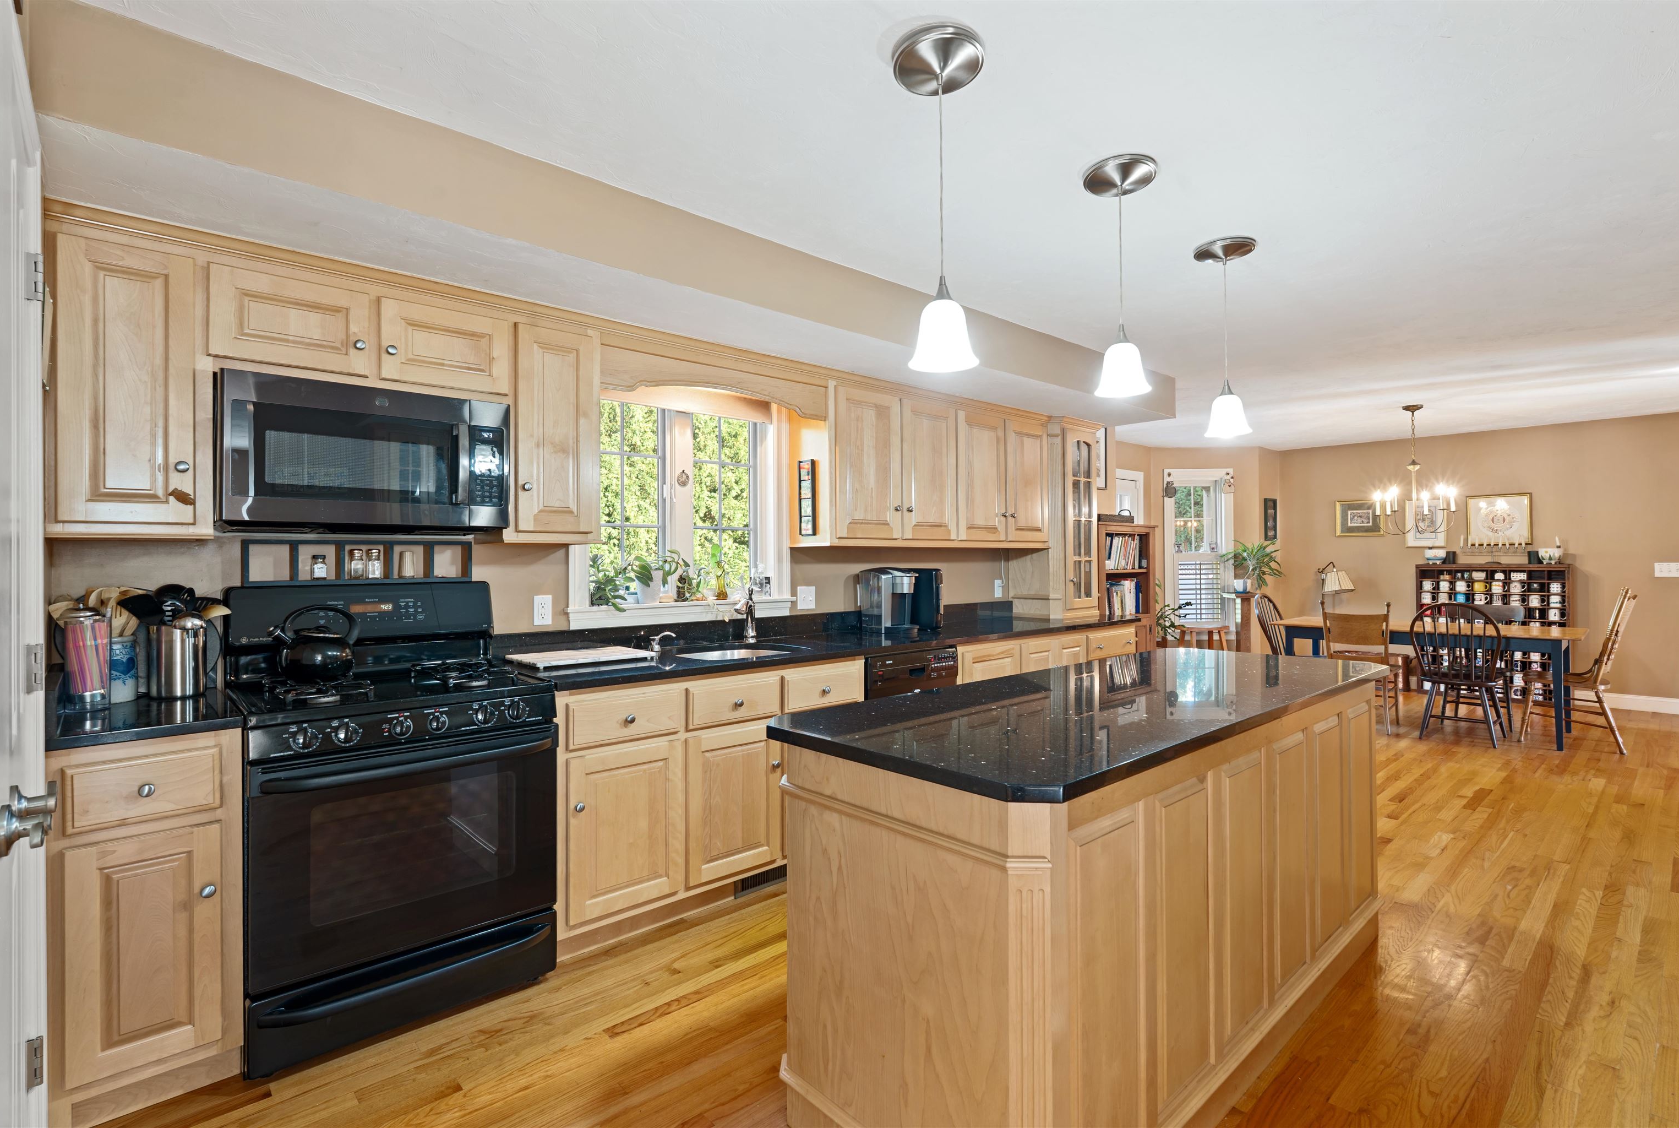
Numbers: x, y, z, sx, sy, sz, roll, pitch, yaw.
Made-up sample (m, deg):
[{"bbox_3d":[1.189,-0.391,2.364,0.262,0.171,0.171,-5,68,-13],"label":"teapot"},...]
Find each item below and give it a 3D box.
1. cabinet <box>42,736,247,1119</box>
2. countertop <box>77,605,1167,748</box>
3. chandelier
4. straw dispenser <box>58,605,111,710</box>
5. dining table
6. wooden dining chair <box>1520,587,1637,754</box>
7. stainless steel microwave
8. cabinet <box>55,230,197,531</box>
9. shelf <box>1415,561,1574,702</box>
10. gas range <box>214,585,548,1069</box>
[{"bbox_3d":[-1.763,0.828,2.021,0.338,0.882,0.636,-1,1,-43],"label":"cabinet"},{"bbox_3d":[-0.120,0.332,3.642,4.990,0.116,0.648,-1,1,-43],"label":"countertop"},{"bbox_3d":[4.476,-0.714,6.235,0.540,0.995,0.540,-1,1,-43],"label":"chandelier"},{"bbox_3d":[-1.859,0.229,1.971,0.091,0.253,0.091,-1,1,-43],"label":"straw dispenser"},{"bbox_3d":[4.473,0.843,6.121,0.959,0.742,1.858,-1,1,-43],"label":"dining table"},{"bbox_3d":[5.162,0.702,5.578,0.470,1.105,0.585,-1,1,-43],"label":"wooden dining chair"},{"bbox_3d":[-1.496,-0.311,2.524,0.760,0.427,0.420,-1,1,-43],"label":"stainless steel microwave"},{"bbox_3d":[-1.939,-0.455,2.180,0.340,0.778,0.325,-1,1,-43],"label":"cabinet"},{"bbox_3d":[5.996,0.624,7.351,0.230,1.225,1.095,-1,1,-43],"label":"shelf"},{"bbox_3d":[-1.366,0.680,2.429,0.762,1.217,0.710,-1,1,-43],"label":"gas range"}]

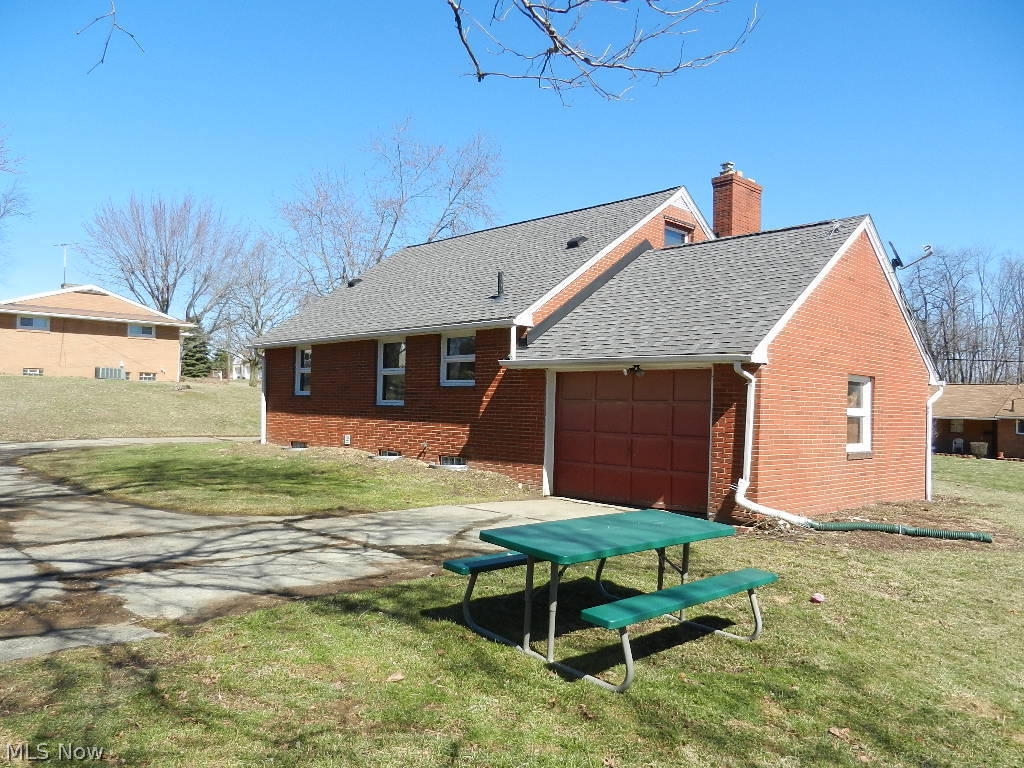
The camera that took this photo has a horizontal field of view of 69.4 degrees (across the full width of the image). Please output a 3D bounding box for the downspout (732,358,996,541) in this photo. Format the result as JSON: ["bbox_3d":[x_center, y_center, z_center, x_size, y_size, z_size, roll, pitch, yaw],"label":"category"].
[{"bbox_3d":[4.269,0.817,9.187,3.050,2.180,0.400,1,-2,16],"label":"downspout"}]

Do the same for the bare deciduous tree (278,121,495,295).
[{"bbox_3d":[-7.020,-7.133,40.740,12.308,14.748,11.693,2,-2,-9],"label":"bare deciduous tree"}]

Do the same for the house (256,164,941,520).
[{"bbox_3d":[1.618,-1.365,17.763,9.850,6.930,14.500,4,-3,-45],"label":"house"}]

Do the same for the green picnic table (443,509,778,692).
[{"bbox_3d":[0.703,1.378,5.112,1.840,0.752,1.480,3,0,-43],"label":"green picnic table"}]

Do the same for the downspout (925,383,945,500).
[{"bbox_3d":[8.290,1.156,14.546,0.380,2.240,0.140,4,-3,-45],"label":"downspout"}]

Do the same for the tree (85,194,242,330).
[{"bbox_3d":[-27.557,-7.655,57.745,12.392,14.431,11.773,3,-2,-25],"label":"tree"}]

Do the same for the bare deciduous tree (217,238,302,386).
[{"bbox_3d":[-12.404,-3.485,35.873,4.381,7.205,4.162,2,-2,-19],"label":"bare deciduous tree"}]

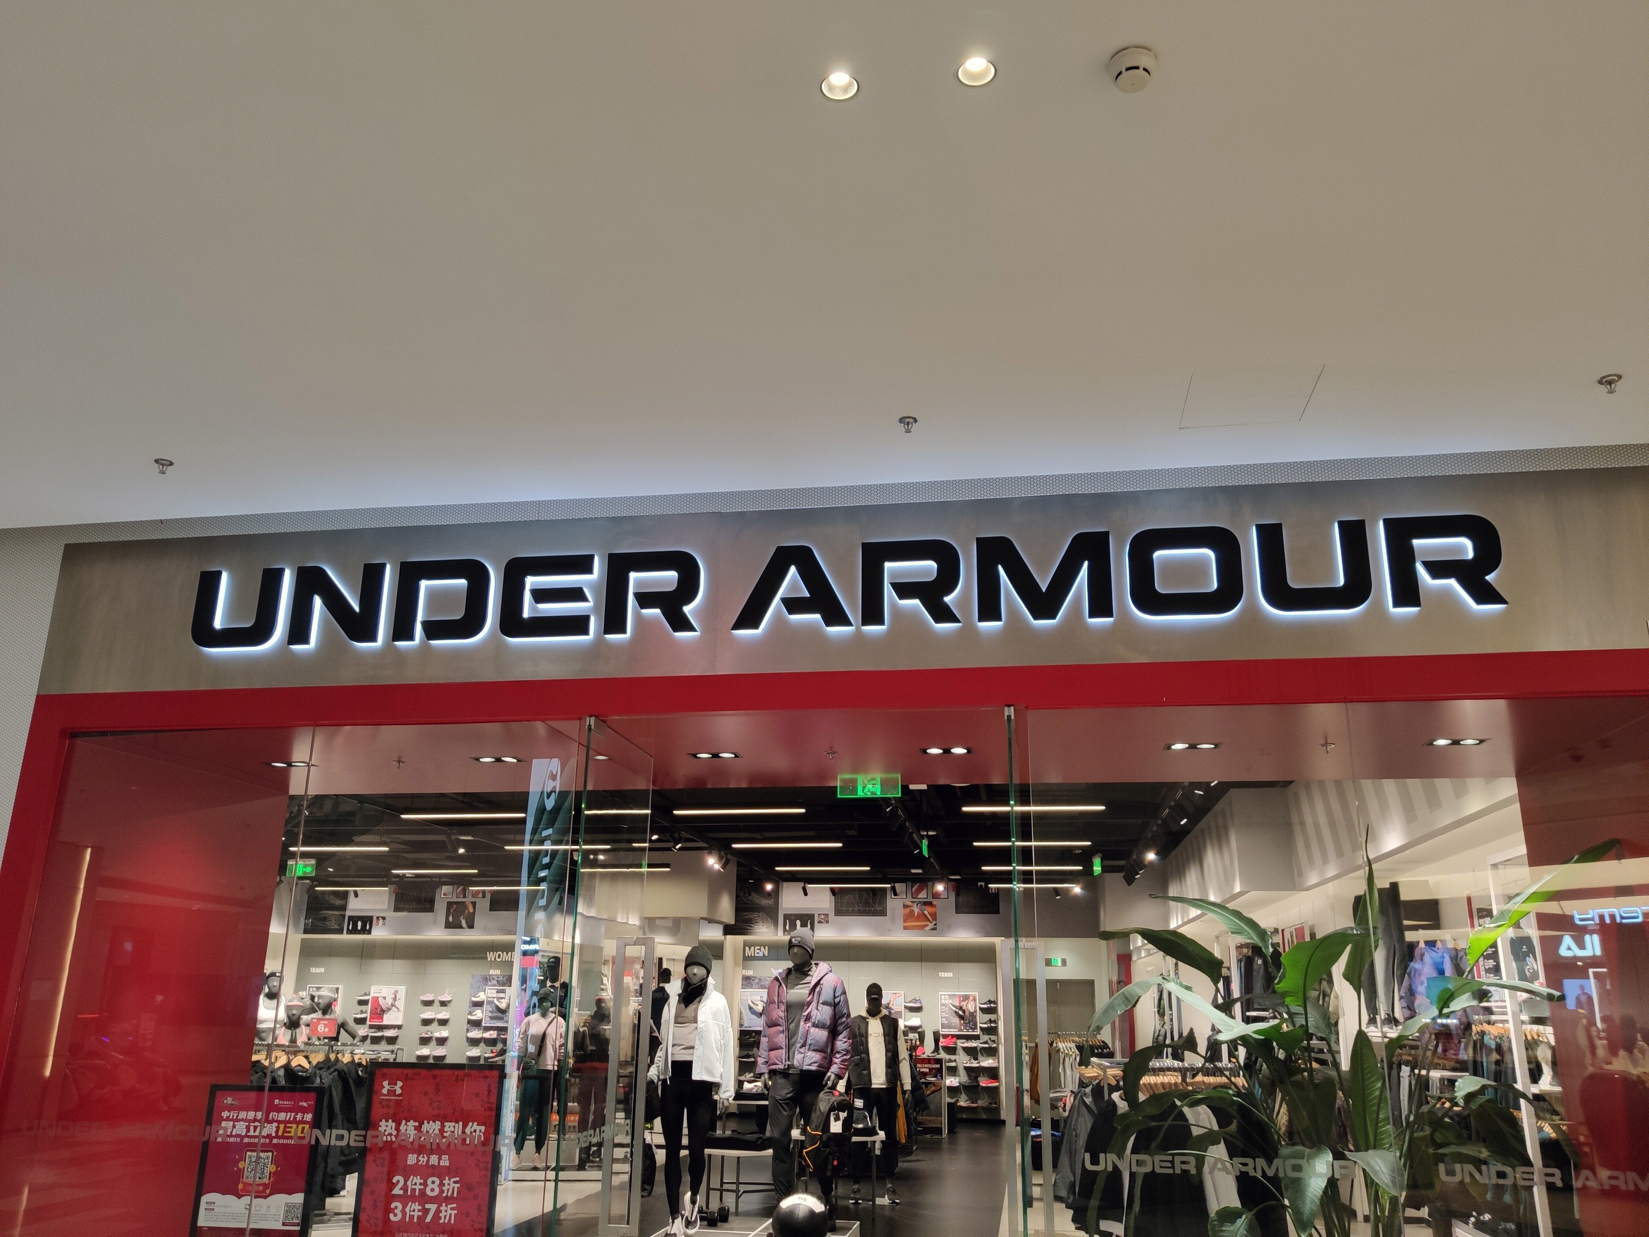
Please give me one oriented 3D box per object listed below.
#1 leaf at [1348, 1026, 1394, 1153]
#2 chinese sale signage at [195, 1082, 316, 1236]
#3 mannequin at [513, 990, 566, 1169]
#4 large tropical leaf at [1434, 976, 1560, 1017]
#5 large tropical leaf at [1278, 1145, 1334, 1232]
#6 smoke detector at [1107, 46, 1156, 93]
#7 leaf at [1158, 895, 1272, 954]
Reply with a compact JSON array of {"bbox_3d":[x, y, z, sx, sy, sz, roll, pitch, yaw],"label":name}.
[{"bbox_3d":[2.316,1.994,5.251,0.170,0.470,0.120,-2,-18,9],"label":"leaf"},{"bbox_3d":[-2.743,2.693,5.975,0.610,0.820,0.030,-2,-18,9],"label":"chinese sale signage"},{"bbox_3d":[-2.834,4.575,12.344,0.546,1.681,0.360,0,-17,3],"label":"mannequin"},{"bbox_3d":[2.817,1.583,5.194,0.480,0.156,0.220,-2,-18,9],"label":"large tropical leaf"},{"bbox_3d":[1.912,2.265,4.916,0.196,0.315,0.150,-2,-18,9],"label":"large tropical leaf"},{"bbox_3d":[0.789,-1.398,3.179,0.122,0.050,0.122,-2,-18,9],"label":"smoke detector"},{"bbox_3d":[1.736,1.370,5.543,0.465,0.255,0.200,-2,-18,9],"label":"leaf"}]

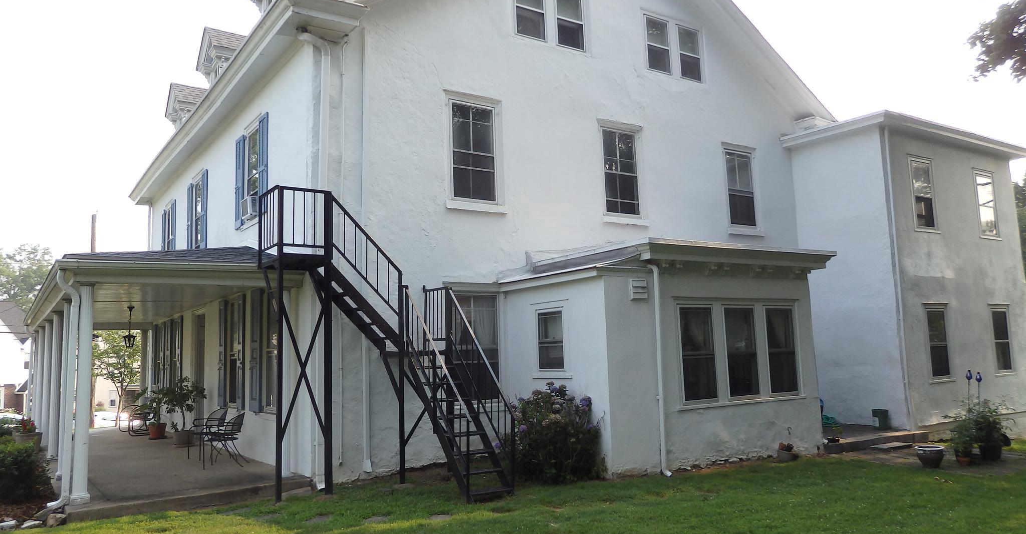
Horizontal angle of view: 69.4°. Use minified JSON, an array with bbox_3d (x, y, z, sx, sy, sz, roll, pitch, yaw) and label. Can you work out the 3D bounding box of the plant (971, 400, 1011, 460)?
[{"bbox_3d":[7.748,2.639,12.064,0.659,0.979,0.659,3,-8,-34],"label":"plant"}]

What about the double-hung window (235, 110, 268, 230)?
[{"bbox_3d":[-4.907,-1.711,13.660,0.165,1.761,2.142,3,-8,-34],"label":"double-hung window"}]

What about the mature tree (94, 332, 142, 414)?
[{"bbox_3d":[-18.151,4.322,34.000,4.500,6.300,4.500,3,-8,-34],"label":"mature tree"}]

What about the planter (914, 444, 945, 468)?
[{"bbox_3d":[6.429,2.928,11.466,0.448,0.314,0.448,3,-8,-34],"label":"planter"}]

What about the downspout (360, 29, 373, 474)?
[{"bbox_3d":[-2.247,-0.337,11.427,0.097,6.917,0.097,3,-8,-35],"label":"downspout"}]

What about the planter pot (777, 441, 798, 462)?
[{"bbox_3d":[4.048,2.714,10.943,0.290,0.260,0.290,-2,-6,0],"label":"planter pot"}]

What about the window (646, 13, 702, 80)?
[{"bbox_3d":[3.447,-4.655,15.815,1.720,1.174,0.144,3,-8,-34],"label":"window"}]

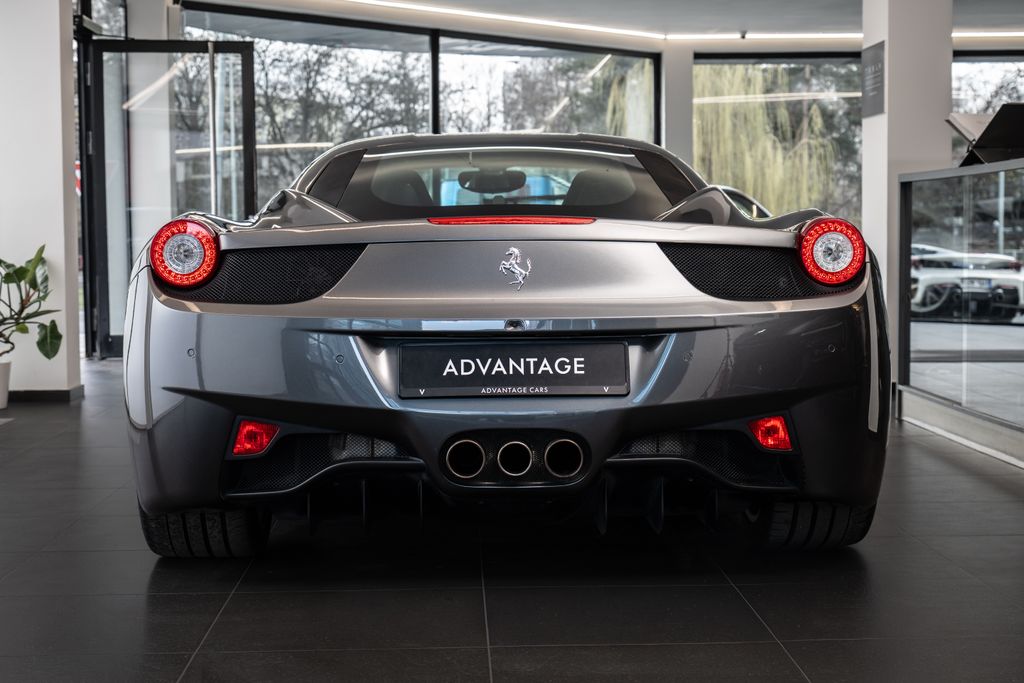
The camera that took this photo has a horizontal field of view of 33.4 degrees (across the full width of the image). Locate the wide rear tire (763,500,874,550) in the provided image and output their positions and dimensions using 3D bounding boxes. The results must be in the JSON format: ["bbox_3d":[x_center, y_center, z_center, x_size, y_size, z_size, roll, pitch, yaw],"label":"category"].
[{"bbox_3d":[0.789,0.200,4.585,0.297,0.705,0.710,-1,4,-2],"label":"wide rear tire"}]

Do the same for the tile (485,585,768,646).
[{"bbox_3d":[0.242,0.612,3.818,0.600,0.010,0.595,-1,4,-2],"label":"tile"}]

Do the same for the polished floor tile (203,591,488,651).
[{"bbox_3d":[-0.358,0.620,3.798,0.600,0.010,0.595,-1,4,-2],"label":"polished floor tile"}]

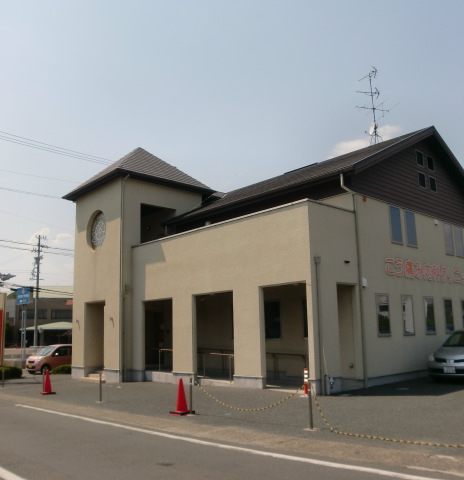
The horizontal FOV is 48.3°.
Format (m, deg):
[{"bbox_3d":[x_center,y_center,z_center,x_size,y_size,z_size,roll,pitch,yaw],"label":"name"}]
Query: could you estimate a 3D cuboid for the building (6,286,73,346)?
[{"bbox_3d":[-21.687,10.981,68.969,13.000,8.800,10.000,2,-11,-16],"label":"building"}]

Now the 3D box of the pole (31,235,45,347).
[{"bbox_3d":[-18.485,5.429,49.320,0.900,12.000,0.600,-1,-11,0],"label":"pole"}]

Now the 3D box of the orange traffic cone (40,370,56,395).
[{"bbox_3d":[-5.826,4.508,16.482,0.400,0.700,0.400,9,-15,-42],"label":"orange traffic cone"}]

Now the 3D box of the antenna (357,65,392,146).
[{"bbox_3d":[6.031,-5.803,22.385,1.350,3.550,1.100,1,-11,-14],"label":"antenna"}]

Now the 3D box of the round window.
[{"bbox_3d":[-5.618,-0.388,22.014,0.250,1.660,1.620,9,-15,-42],"label":"round window"}]

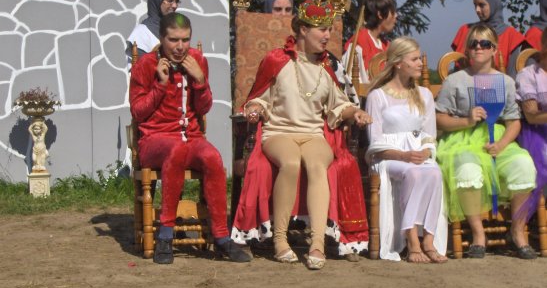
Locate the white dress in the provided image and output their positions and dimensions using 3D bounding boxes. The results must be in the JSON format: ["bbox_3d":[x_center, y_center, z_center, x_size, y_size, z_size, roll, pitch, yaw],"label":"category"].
[{"bbox_3d":[0.733,0.142,7.138,0.450,0.920,0.660,-1,3,-15],"label":"white dress"}]

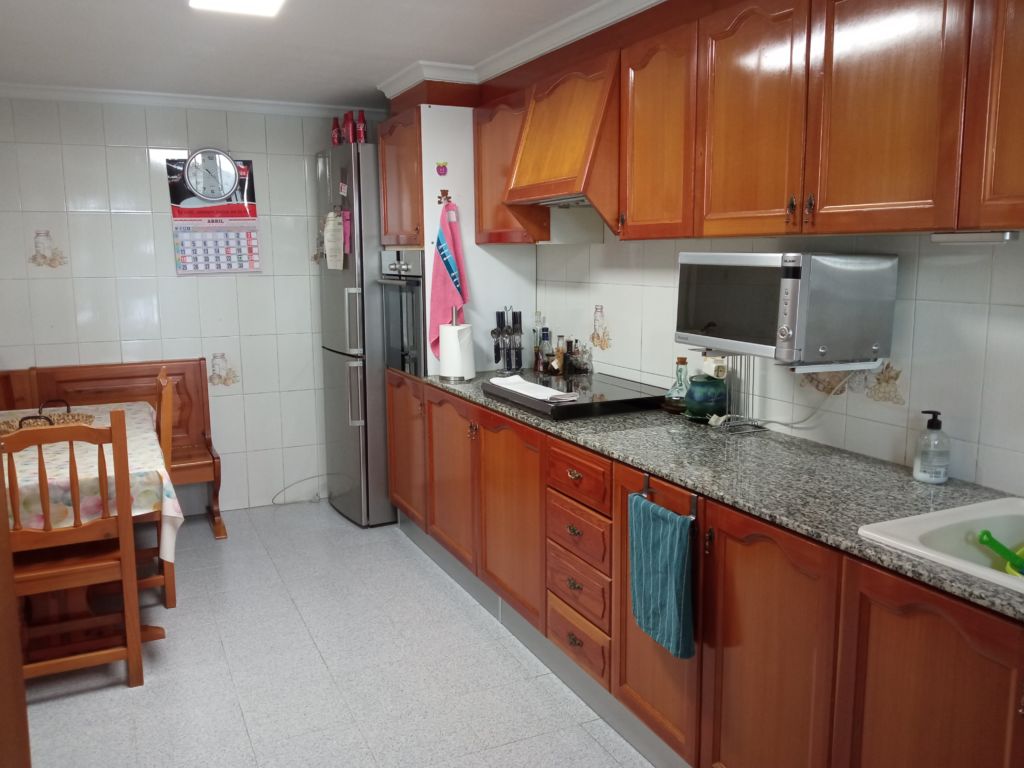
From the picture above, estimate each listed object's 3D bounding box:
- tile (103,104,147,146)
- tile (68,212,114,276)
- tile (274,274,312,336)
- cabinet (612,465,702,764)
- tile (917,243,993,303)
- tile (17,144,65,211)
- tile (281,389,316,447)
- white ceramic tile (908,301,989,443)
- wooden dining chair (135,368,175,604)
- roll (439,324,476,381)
[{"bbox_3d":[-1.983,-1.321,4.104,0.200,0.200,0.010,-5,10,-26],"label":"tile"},{"bbox_3d":[-2.159,-0.714,4.112,0.198,0.332,0.010,-5,10,-26],"label":"tile"},{"bbox_3d":[-1.250,-0.452,4.567,0.200,0.333,0.010,-4,10,-22],"label":"tile"},{"bbox_3d":[0.650,0.589,2.350,0.591,0.731,0.402,-5,10,-26],"label":"cabinet"},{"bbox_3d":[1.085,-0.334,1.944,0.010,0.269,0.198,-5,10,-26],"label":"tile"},{"bbox_3d":[-2.339,-1.027,3.963,0.200,0.334,0.010,-5,10,-26],"label":"tile"},{"bbox_3d":[-1.255,0.204,4.700,0.198,0.332,0.010,-5,10,-26],"label":"tile"},{"bbox_3d":[1.098,-0.036,2.014,0.010,0.333,0.200,-5,10,-26],"label":"white ceramic tile"},{"bbox_3d":[-1.640,0.442,3.357,0.435,0.967,0.405,-5,10,-26],"label":"wooden dining chair"},{"bbox_3d":[-0.242,-0.139,3.515,0.144,0.230,0.144,0,9,0],"label":"roll"}]

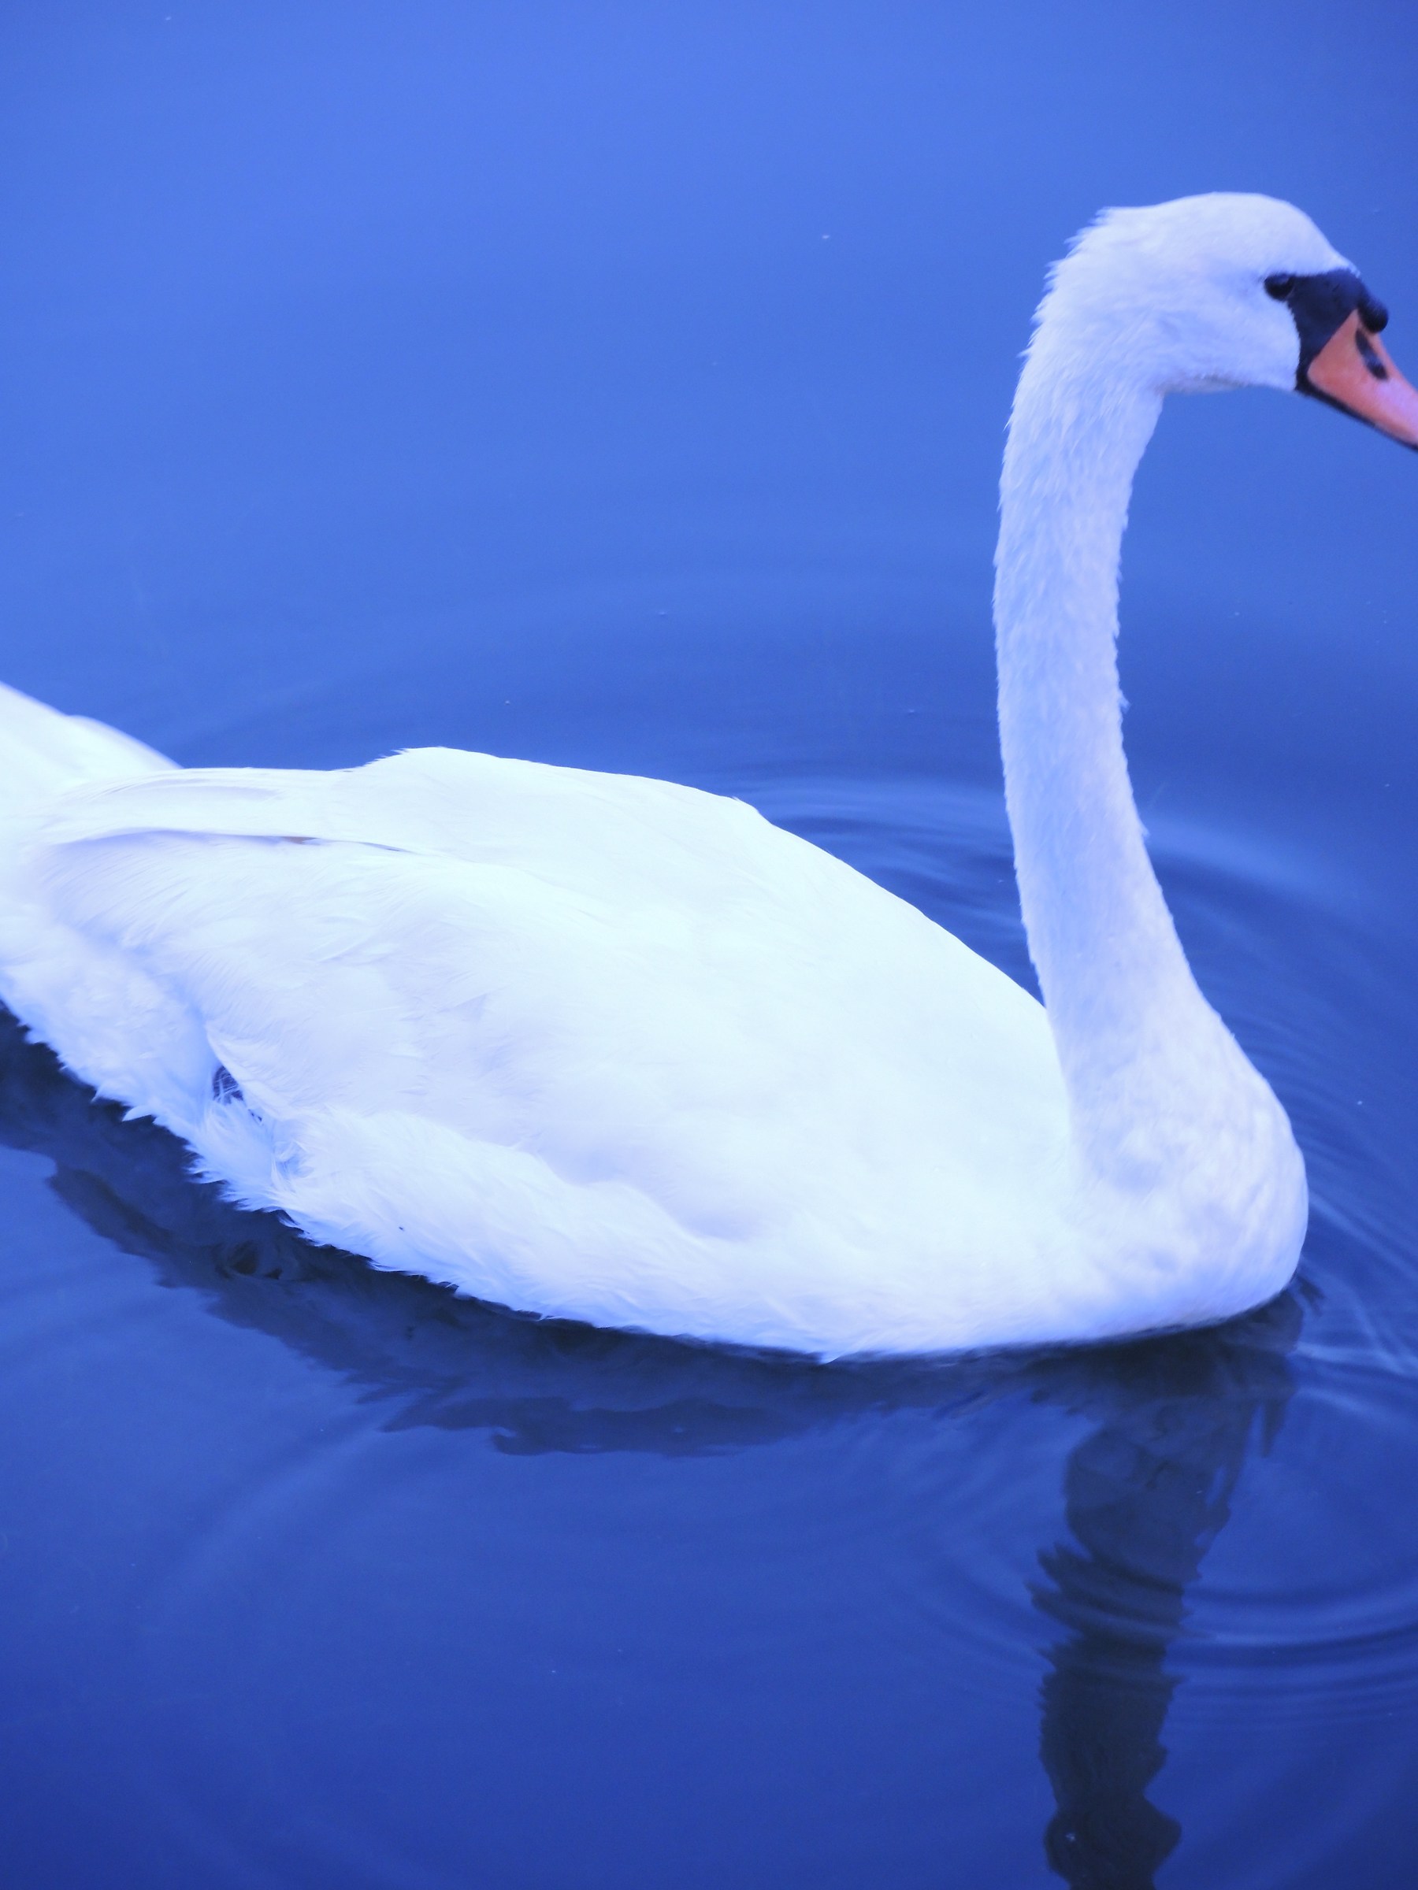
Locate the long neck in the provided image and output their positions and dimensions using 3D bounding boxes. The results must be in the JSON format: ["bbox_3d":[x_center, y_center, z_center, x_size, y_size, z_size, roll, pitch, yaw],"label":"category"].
[{"bbox_3d":[0.171,-0.077,4.600,0.100,0.370,0.080,10,28,20],"label":"long neck"}]

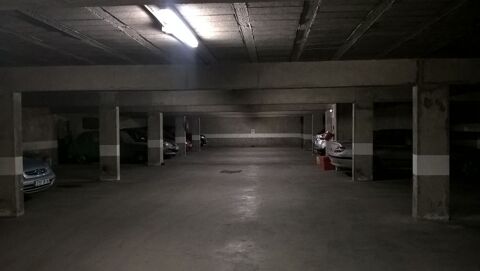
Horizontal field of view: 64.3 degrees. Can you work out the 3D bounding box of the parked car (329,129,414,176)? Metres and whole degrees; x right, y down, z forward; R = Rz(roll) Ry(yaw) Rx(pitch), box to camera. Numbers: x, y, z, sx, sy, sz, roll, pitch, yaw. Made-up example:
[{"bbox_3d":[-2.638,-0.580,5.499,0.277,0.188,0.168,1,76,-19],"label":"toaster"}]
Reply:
[{"bbox_3d":[5.092,0.481,12.285,4.200,1.500,1.740,0,1,4],"label":"parked car"}]

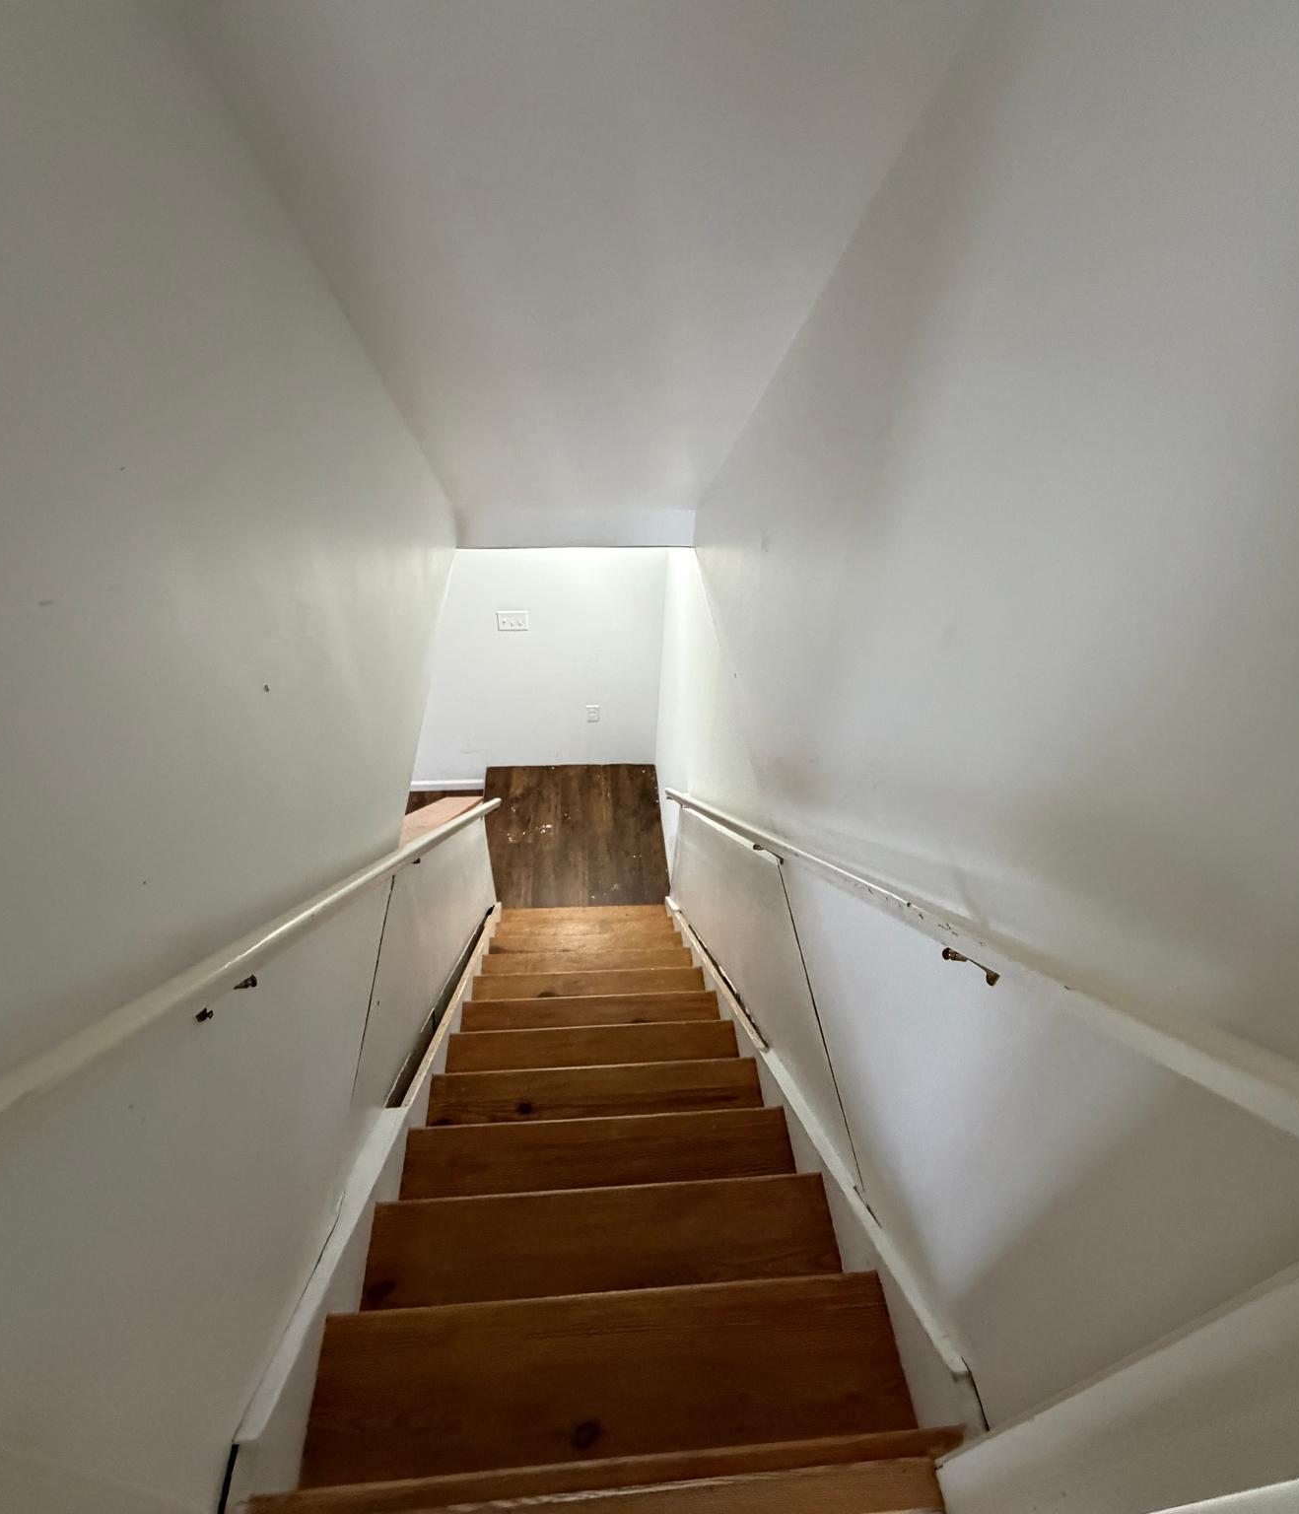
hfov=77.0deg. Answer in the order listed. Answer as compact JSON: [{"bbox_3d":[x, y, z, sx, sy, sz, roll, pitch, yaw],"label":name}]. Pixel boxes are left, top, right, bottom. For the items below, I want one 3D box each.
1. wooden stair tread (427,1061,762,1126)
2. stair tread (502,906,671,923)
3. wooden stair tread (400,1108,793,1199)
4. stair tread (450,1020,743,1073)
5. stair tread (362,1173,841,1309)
[{"bbox_3d":[-0.132,0.926,2.104,0.860,0.035,0.255,-1,40,-5],"label":"wooden stair tread"},{"bbox_3d":[-0.327,0.893,4.214,0.860,0.035,0.255,-1,40,-5],"label":"stair tread"},{"bbox_3d":[-0.104,0.931,1.802,0.860,0.035,0.255,-1,40,-5],"label":"wooden stair tread"},{"bbox_3d":[-0.160,0.921,2.405,0.860,0.035,0.255,-1,40,-5],"label":"stair tread"},{"bbox_3d":[-0.076,0.936,1.501,0.860,0.035,0.255,-1,40,-5],"label":"stair tread"}]

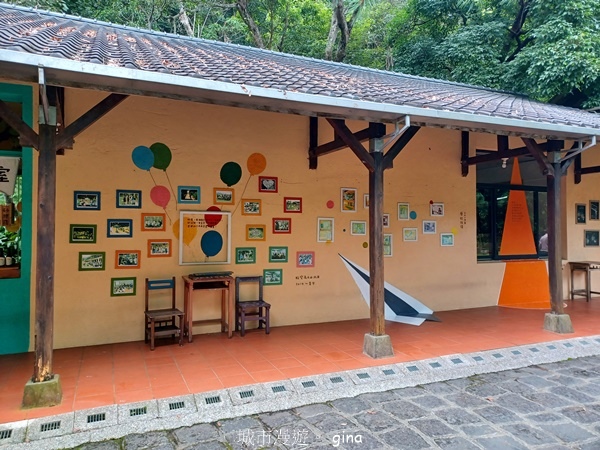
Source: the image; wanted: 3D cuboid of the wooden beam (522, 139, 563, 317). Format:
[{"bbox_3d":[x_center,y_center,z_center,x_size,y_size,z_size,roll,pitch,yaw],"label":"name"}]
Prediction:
[{"bbox_3d":[3.347,0.030,6.014,0.730,2.450,0.130,0,-1,-24],"label":"wooden beam"}]

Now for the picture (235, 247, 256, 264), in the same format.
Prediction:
[{"bbox_3d":[-0.770,0.437,6.168,0.296,0.236,0.020,0,-1,-23],"label":"picture"}]

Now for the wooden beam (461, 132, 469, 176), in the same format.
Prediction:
[{"bbox_3d":[3.145,-1.397,8.220,0.090,0.968,0.090,1,-2,-25],"label":"wooden beam"}]

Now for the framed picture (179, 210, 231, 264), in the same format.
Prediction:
[{"bbox_3d":[-1.325,0.188,6.127,0.724,0.758,0.035,1,-2,-25],"label":"framed picture"}]

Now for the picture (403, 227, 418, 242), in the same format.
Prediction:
[{"bbox_3d":[1.861,0.169,7.264,0.279,0.224,0.028,0,-1,-23],"label":"picture"}]

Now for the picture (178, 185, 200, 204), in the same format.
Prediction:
[{"bbox_3d":[-1.499,-0.405,5.861,0.297,0.237,0.020,0,-1,-23],"label":"picture"}]

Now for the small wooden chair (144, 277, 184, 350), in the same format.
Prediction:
[{"bbox_3d":[-1.665,1.074,5.319,0.403,0.804,0.442,0,-1,-27],"label":"small wooden chair"}]

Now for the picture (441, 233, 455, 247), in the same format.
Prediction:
[{"bbox_3d":[2.607,0.263,7.663,0.295,0.233,0.020,0,-1,-23],"label":"picture"}]

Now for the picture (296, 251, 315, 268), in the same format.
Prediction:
[{"bbox_3d":[0.087,0.500,6.242,0.286,0.226,0.030,0,-1,-24],"label":"picture"}]

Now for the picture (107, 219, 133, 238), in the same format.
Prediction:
[{"bbox_3d":[-2.289,0.043,5.503,0.297,0.237,0.020,0,-1,-23],"label":"picture"}]

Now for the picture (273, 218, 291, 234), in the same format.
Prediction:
[{"bbox_3d":[-0.269,0.020,6.625,0.310,0.239,0.025,1,-2,-25],"label":"picture"}]

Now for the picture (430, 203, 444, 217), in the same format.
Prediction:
[{"bbox_3d":[2.392,-0.257,7.499,0.278,0.217,0.028,0,-1,-23],"label":"picture"}]

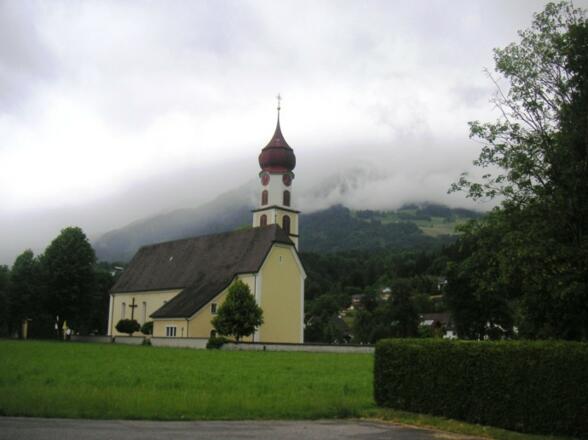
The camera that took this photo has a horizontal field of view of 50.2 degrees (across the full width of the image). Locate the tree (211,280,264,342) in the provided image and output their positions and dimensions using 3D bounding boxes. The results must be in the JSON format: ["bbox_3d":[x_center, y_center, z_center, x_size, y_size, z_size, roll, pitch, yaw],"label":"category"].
[{"bbox_3d":[-7.080,11.950,79.130,6.170,8.400,6.170,1,-11,0],"label":"tree"}]

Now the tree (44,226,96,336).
[{"bbox_3d":[-42.780,12.160,119.680,10.290,21.760,10.290,1,-11,0],"label":"tree"}]

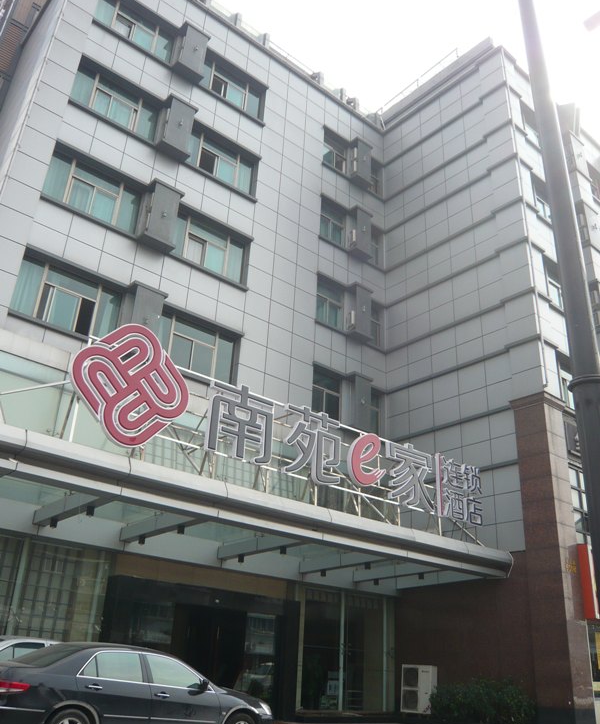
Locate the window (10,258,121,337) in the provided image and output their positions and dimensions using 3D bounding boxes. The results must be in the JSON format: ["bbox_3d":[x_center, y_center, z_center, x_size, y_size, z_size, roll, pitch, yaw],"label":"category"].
[{"bbox_3d":[-6.148,-1.569,17.223,2.828,1.643,0.253,22,-31,-33],"label":"window"}]

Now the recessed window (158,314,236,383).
[{"bbox_3d":[-3.195,-0.390,19.319,2.860,1.643,0.253,22,-31,-33],"label":"recessed window"}]

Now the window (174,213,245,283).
[{"bbox_3d":[-3.016,-3.608,20.876,2.860,1.627,0.253,22,-31,-33],"label":"window"}]

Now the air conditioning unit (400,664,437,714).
[{"bbox_3d":[3.400,9.286,18.383,0.960,1.210,0.360,-18,-33,37],"label":"air conditioning unit"}]

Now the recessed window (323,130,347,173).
[{"bbox_3d":[1.418,-8.350,26.854,1.469,1.612,0.253,22,-31,-33],"label":"recessed window"}]

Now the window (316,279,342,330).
[{"bbox_3d":[1.064,-1.979,23.772,1.469,1.627,0.253,22,-31,-33],"label":"window"}]

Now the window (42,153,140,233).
[{"bbox_3d":[-5.969,-4.786,18.780,2.828,1.627,0.253,22,-31,-33],"label":"window"}]

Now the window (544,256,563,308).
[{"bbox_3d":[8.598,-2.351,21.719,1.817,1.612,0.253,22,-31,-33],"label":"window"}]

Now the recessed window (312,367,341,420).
[{"bbox_3d":[0.885,1.238,22.215,1.469,1.643,0.253,22,-31,-33],"label":"recessed window"}]

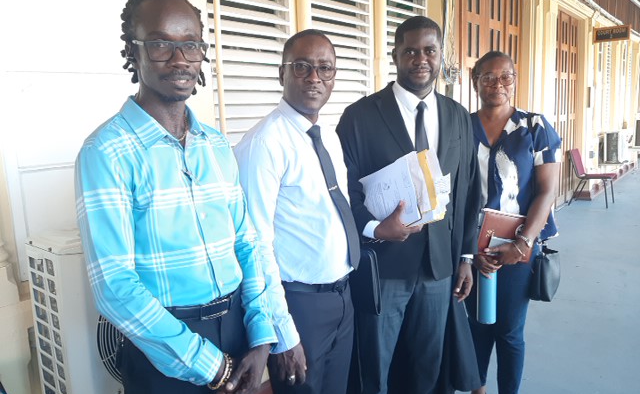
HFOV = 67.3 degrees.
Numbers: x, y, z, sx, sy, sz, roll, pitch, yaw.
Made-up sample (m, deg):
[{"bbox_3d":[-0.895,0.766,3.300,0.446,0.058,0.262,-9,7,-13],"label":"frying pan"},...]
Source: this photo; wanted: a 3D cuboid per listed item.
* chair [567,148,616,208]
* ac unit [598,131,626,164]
[{"bbox_3d":[4.013,-0.298,7.087,0.555,0.830,0.500,6,13,40],"label":"chair"},{"bbox_3d":[5.532,-0.946,8.983,0.270,0.550,0.780,6,13,40],"label":"ac unit"}]

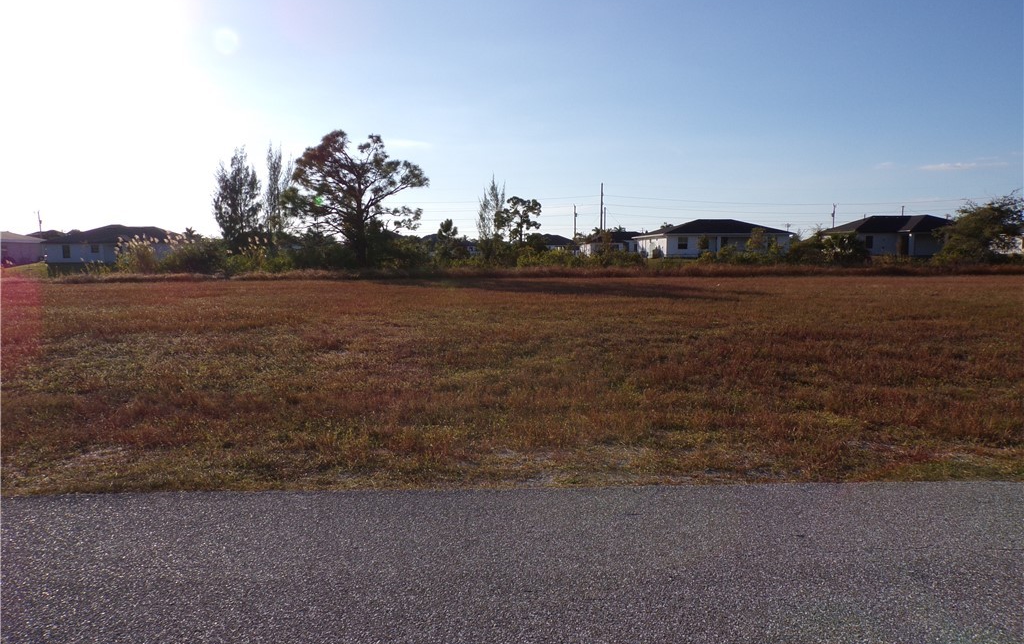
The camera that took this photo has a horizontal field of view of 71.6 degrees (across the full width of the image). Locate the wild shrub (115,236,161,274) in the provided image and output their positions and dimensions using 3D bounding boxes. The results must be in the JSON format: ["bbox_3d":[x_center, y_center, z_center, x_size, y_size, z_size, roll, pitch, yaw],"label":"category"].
[{"bbox_3d":[-25.582,-4.543,48.500,3.100,2.600,2.600,0,6,0],"label":"wild shrub"}]

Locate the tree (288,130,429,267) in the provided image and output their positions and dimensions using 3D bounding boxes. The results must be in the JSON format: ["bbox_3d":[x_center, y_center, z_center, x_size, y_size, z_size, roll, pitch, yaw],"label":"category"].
[{"bbox_3d":[-11.458,-8.920,53.000,10.400,10.700,9.200,0,6,0],"label":"tree"}]

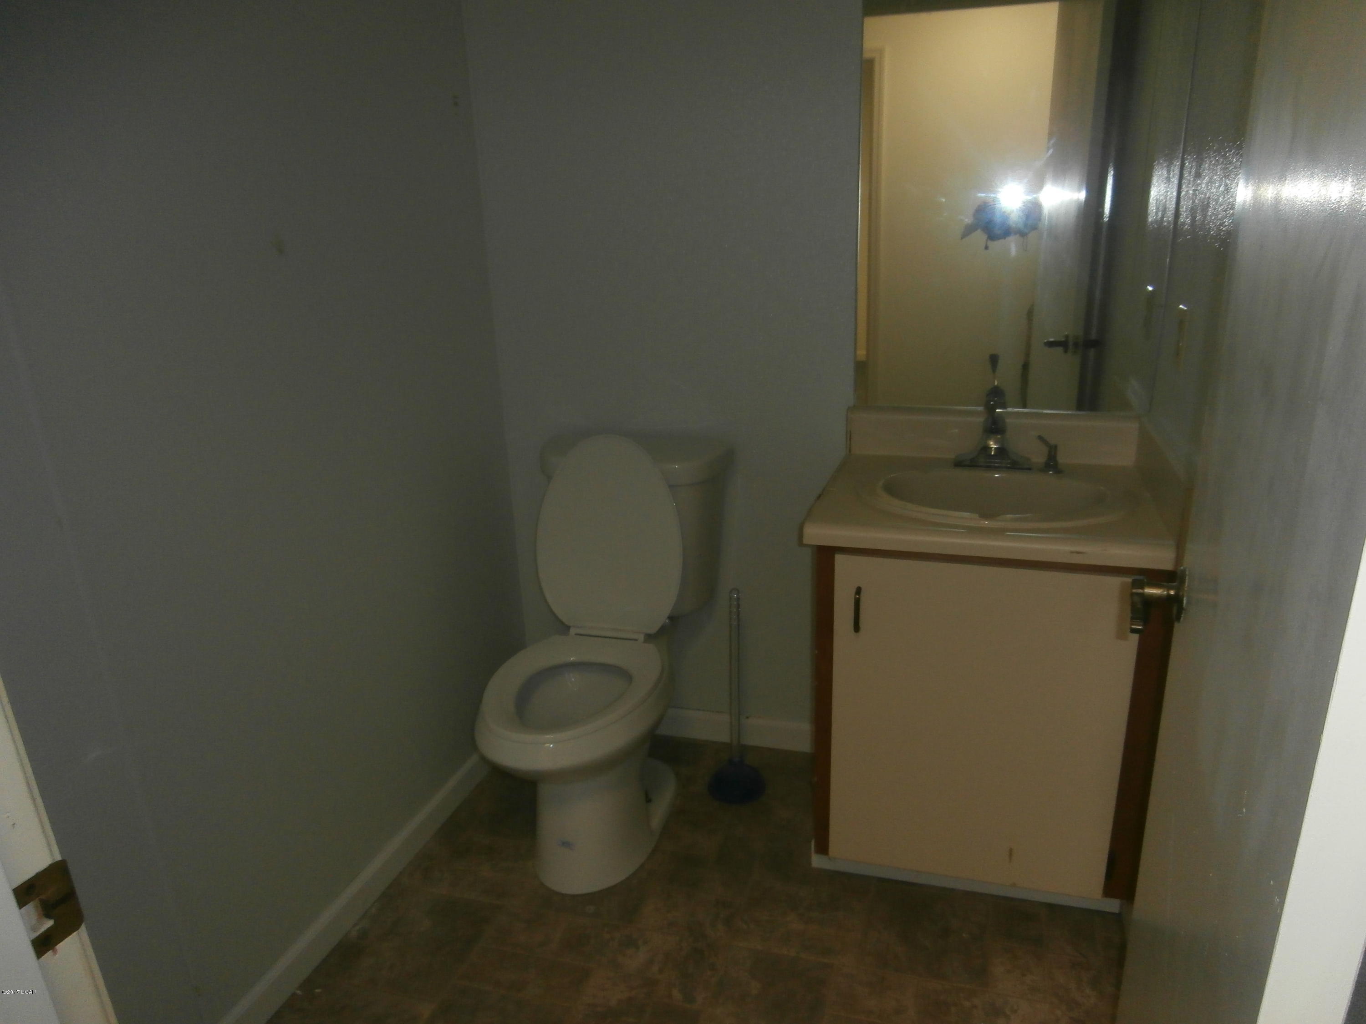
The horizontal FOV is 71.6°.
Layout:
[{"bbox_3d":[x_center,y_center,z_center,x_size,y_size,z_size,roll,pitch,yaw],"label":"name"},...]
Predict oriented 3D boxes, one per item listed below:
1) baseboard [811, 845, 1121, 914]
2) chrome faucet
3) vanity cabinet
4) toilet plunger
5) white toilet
[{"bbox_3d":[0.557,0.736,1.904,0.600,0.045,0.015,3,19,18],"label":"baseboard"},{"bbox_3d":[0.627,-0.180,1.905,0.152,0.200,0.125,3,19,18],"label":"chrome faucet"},{"bbox_3d":[0.615,0.344,1.961,0.600,0.710,0.460,3,19,18],"label":"vanity cabinet"},{"bbox_3d":[0.120,0.413,2.195,0.143,0.520,0.143,-2,18,1],"label":"toilet plunger"},{"bbox_3d":[-0.192,0.301,2.076,0.465,0.830,0.700,3,19,18],"label":"white toilet"}]

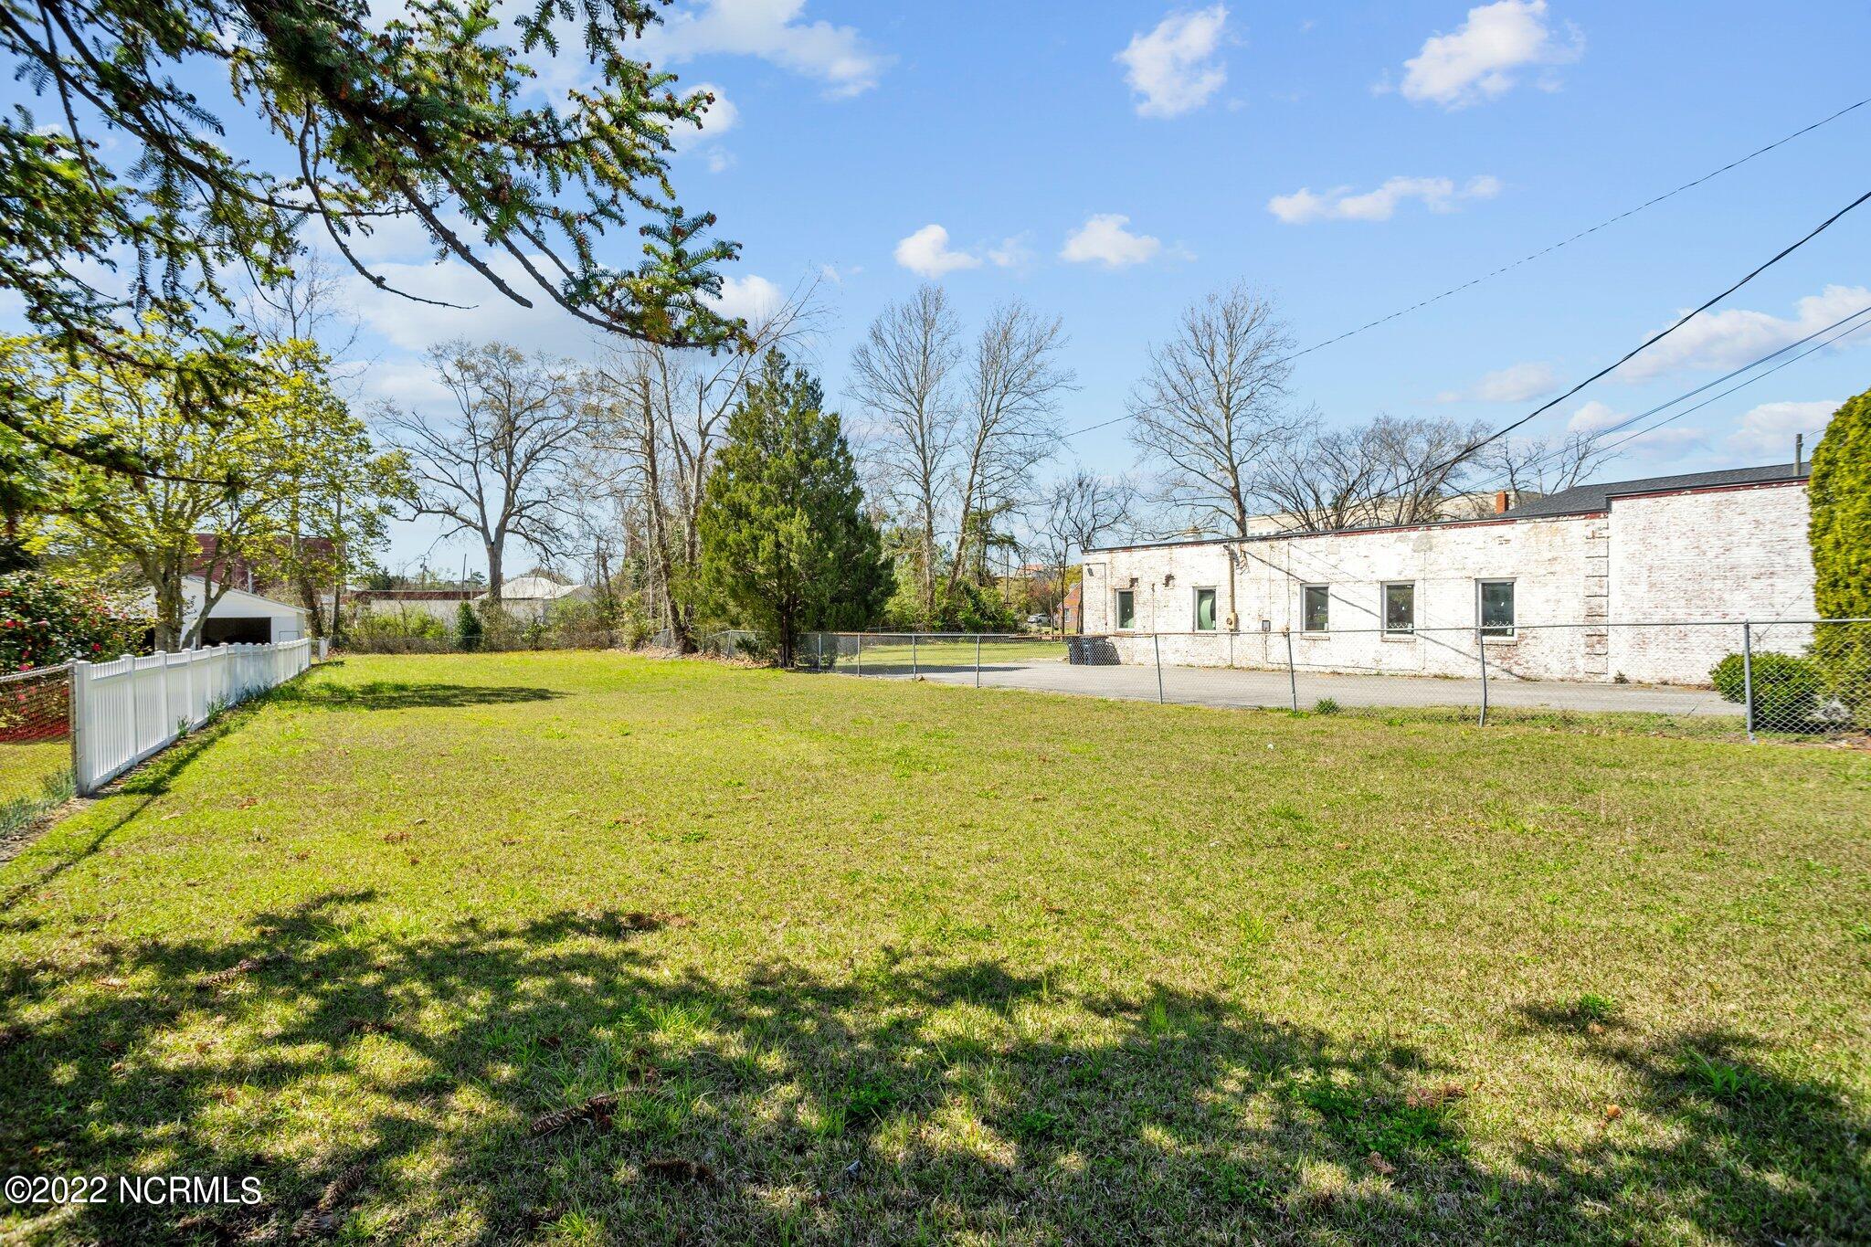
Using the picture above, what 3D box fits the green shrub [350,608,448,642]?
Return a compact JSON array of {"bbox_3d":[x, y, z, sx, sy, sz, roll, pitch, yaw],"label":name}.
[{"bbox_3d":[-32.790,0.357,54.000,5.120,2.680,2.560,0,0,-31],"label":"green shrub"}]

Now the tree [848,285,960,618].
[{"bbox_3d":[-2.419,-12.549,68.000,8.550,27.120,8.120,0,0,-2],"label":"tree"}]

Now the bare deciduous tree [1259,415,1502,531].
[{"bbox_3d":[26.482,-5.921,53.000,12.790,13.600,10.230,0,0,27],"label":"bare deciduous tree"}]

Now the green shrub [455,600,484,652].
[{"bbox_3d":[-29.800,0.190,56.500,1.800,3.350,1.750,0,1,0],"label":"green shrub"}]

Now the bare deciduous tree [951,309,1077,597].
[{"bbox_3d":[5.794,-11.874,68.000,9.640,25.770,9.160,0,0,5],"label":"bare deciduous tree"}]

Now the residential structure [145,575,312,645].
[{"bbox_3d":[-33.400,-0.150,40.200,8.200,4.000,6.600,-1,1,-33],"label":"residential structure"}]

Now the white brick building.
[{"bbox_3d":[15.200,-0.870,25.300,10.000,4.600,21.000,-1,1,-34],"label":"white brick building"}]

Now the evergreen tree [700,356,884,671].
[{"bbox_3d":[-4.900,-4.000,30.700,6.600,10.950,6.400,0,1,0],"label":"evergreen tree"}]

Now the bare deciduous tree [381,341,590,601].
[{"bbox_3d":[-31.400,-8.800,61.500,13.600,21.700,13.200,0,1,0],"label":"bare deciduous tree"}]

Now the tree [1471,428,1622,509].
[{"bbox_3d":[31.100,-4.300,45.000,7.000,11.200,6.700,0,1,0],"label":"tree"}]

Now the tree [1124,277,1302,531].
[{"bbox_3d":[18.812,-11.122,60.000,10.990,24.030,10.440,0,0,17],"label":"tree"}]

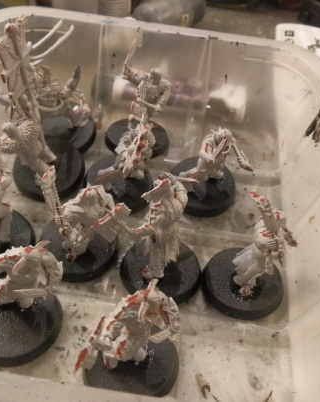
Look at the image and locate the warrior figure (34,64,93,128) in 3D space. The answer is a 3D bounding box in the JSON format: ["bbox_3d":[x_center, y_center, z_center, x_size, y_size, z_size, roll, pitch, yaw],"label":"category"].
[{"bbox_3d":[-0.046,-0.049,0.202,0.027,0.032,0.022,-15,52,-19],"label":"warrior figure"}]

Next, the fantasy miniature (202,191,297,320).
[{"bbox_3d":[0.034,0.017,0.150,0.032,0.044,0.032,31,52,19],"label":"fantasy miniature"}]

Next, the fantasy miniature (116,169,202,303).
[{"bbox_3d":[0.001,0.010,0.151,0.033,0.047,0.033,-18,53,-21],"label":"fantasy miniature"}]

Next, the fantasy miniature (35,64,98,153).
[{"bbox_3d":[-0.046,-0.048,0.203,0.032,0.035,0.032,-15,52,-19],"label":"fantasy miniature"}]

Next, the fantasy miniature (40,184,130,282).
[{"bbox_3d":[-0.029,0.005,0.156,0.033,0.039,0.032,10,48,2],"label":"fantasy miniature"}]

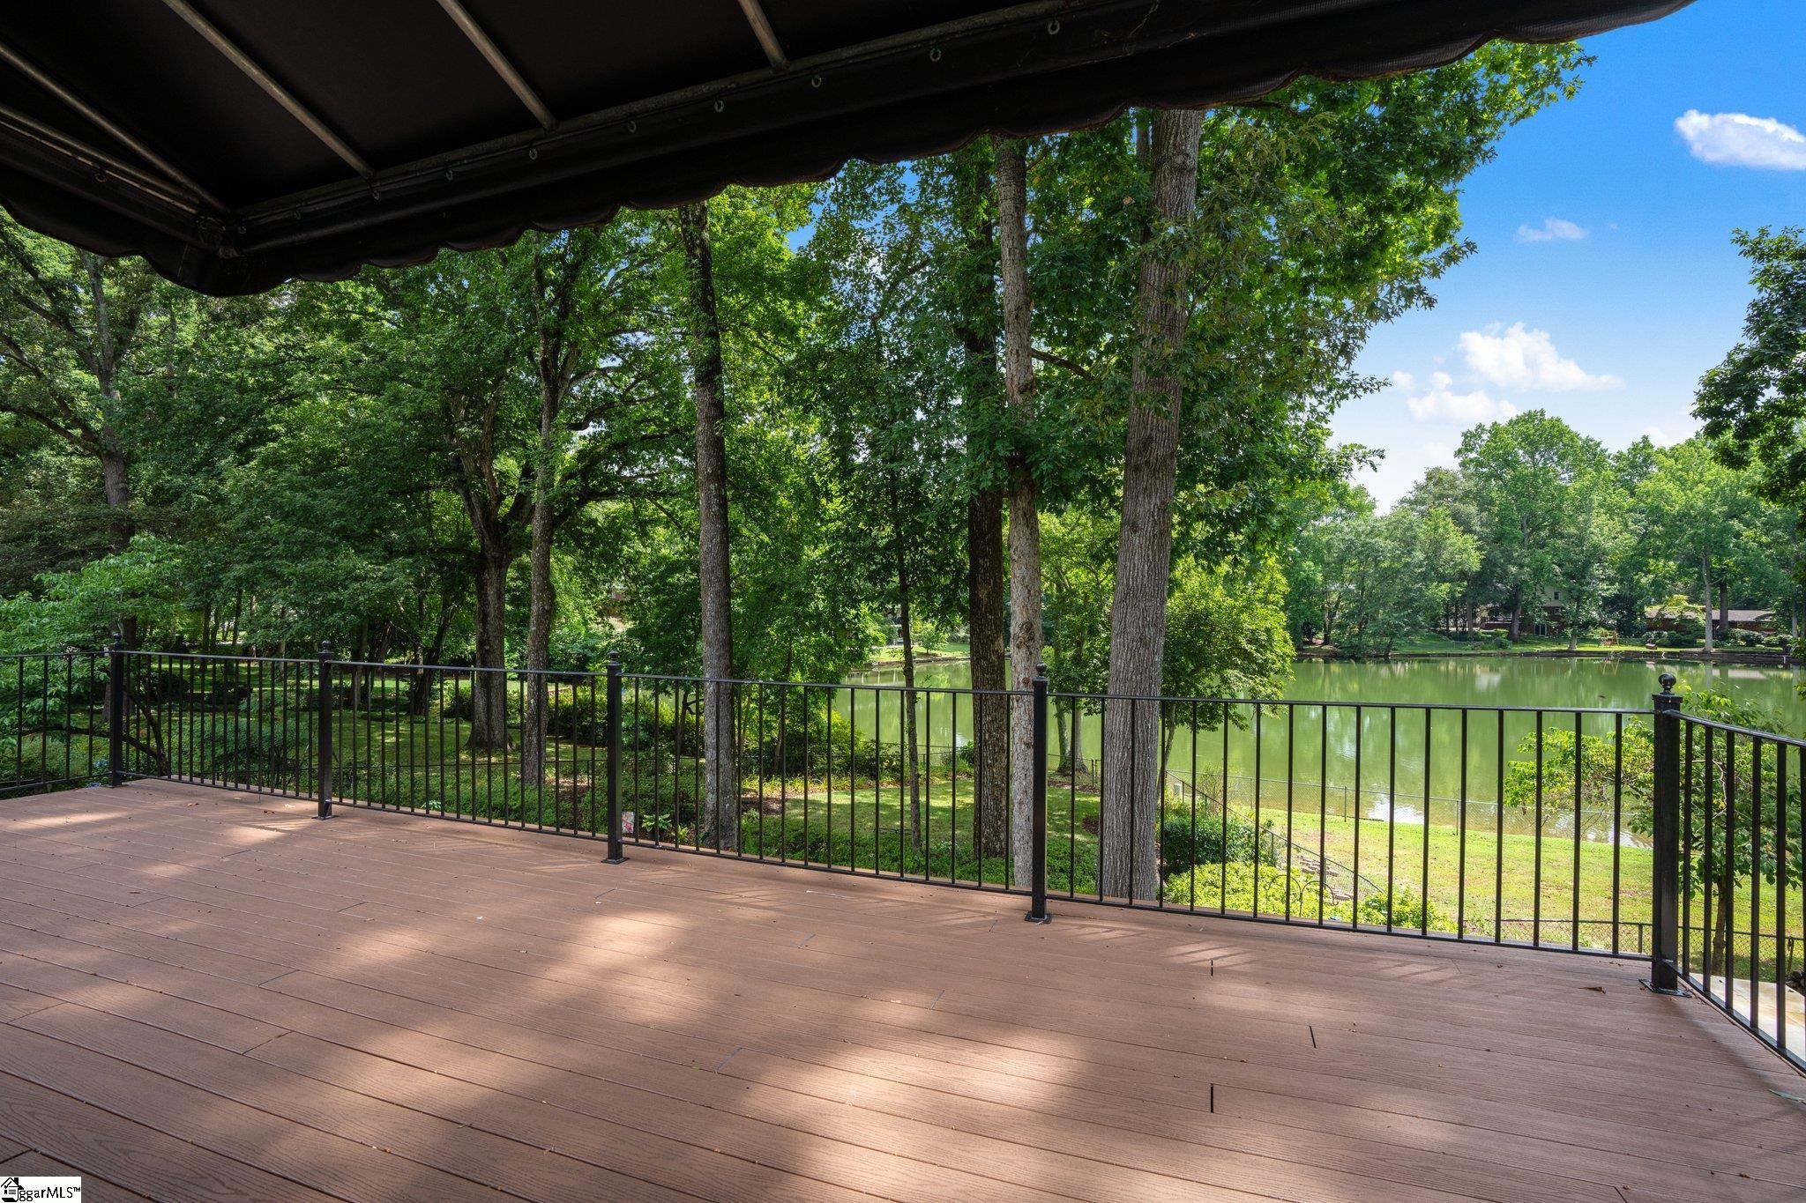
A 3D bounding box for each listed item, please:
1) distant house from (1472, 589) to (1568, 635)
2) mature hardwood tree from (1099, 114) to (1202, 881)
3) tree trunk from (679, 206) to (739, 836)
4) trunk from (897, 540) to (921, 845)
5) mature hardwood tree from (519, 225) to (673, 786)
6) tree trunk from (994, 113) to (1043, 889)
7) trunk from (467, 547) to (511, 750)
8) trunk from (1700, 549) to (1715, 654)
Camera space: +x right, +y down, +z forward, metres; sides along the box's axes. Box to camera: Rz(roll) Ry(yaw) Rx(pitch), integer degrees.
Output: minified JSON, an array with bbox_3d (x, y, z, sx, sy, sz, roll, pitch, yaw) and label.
[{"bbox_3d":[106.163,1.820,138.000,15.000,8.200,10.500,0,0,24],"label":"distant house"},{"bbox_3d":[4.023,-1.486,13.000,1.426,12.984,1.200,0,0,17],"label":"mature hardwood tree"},{"bbox_3d":[-3.970,-1.548,16.300,1.042,13.242,0.900,0,0,-14],"label":"tree trunk"},{"bbox_3d":[0.127,1.871,16.000,0.380,6.386,0.320,0,0,0],"label":"trunk"},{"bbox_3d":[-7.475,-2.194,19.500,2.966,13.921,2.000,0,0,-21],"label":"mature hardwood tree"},{"bbox_3d":[2.035,-1.586,14.200,0.740,13.309,0.650,0,0,8],"label":"tree trunk"},{"bbox_3d":[-13.138,1.502,25.500,1.174,6.412,1.150,0,0,-27],"label":"trunk"},{"bbox_3d":[112.158,0.098,112.000,1.150,14.377,1.183,0,0,-45],"label":"trunk"}]

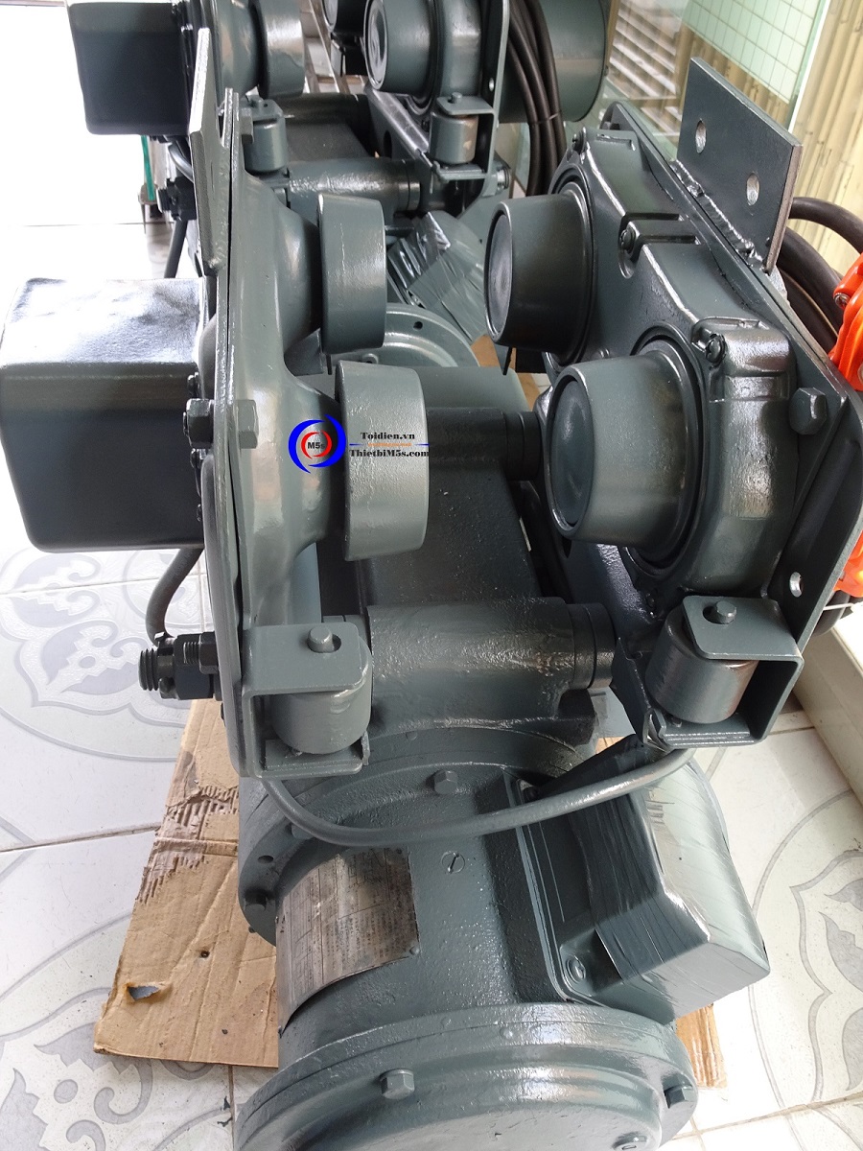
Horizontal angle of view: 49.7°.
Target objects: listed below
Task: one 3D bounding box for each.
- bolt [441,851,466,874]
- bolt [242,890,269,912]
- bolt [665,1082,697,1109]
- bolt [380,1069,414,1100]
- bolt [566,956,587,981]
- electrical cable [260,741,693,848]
[{"bbox_3d":[0.013,0.165,0.534,0.013,0.005,0.013,-2,41,-8],"label":"bolt"},{"bbox_3d":[-0.118,0.217,0.623,0.015,0.014,0.008,-2,41,-8],"label":"bolt"},{"bbox_3d":[0.136,0.281,0.505,0.015,0.014,0.008,-2,41,-8],"label":"bolt"},{"bbox_3d":[-0.016,0.243,0.446,0.015,0.014,0.008,-2,41,-8],"label":"bolt"},{"bbox_3d":[0.076,0.206,0.487,0.006,0.013,0.013,-28,40,14],"label":"bolt"},{"bbox_3d":[0.028,0.125,0.516,0.249,0.081,0.064,-2,43,-8],"label":"electrical cable"}]

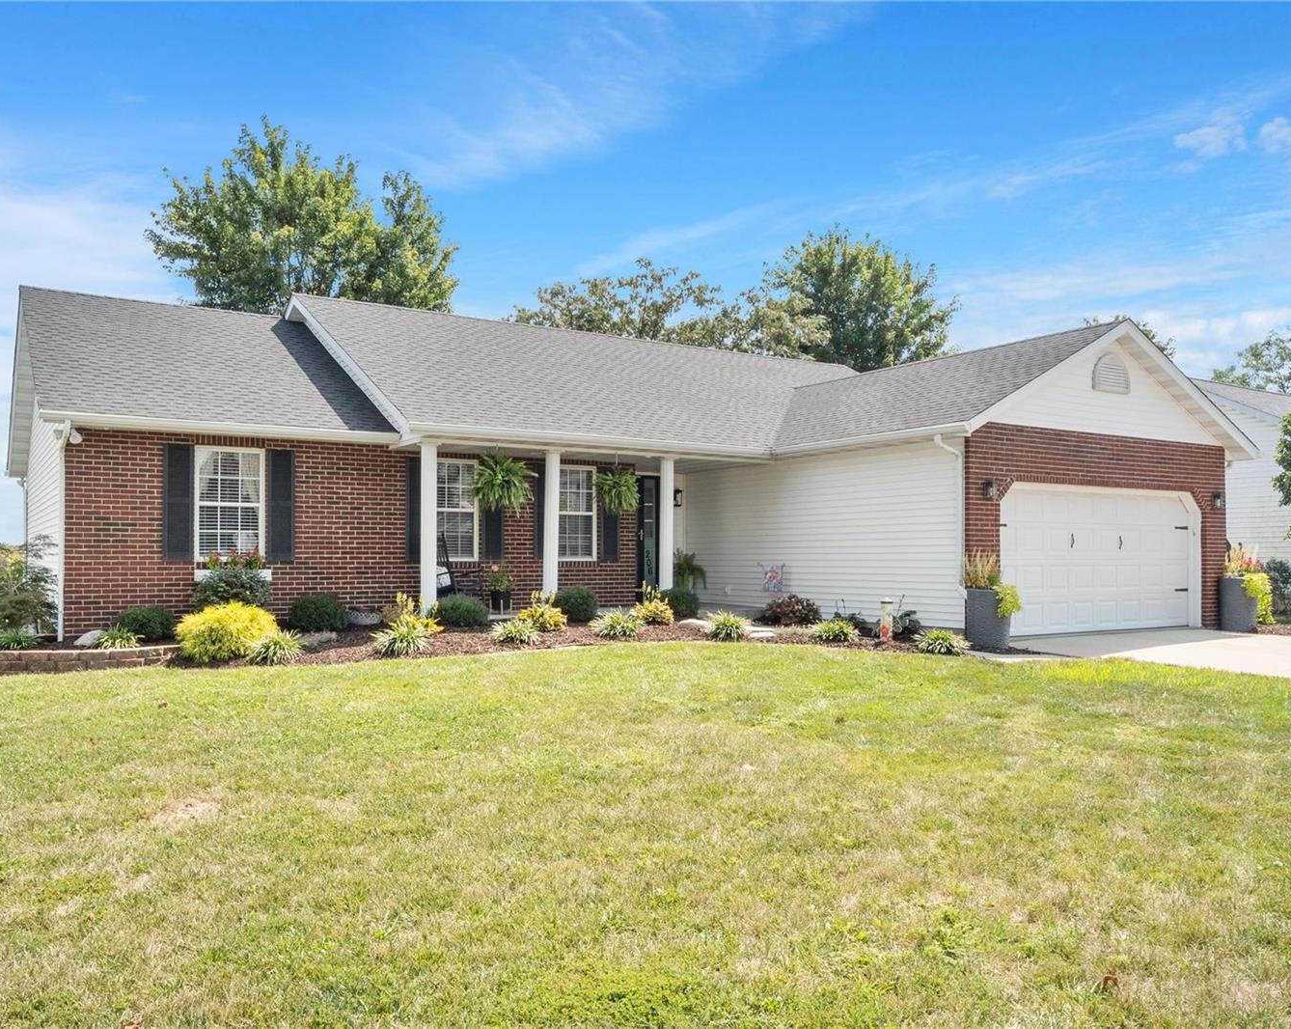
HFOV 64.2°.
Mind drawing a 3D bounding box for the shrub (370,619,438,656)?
[{"bbox_3d":[-2.694,1.349,11.407,0.680,0.360,0.650,0,-2,-13],"label":"shrub"}]

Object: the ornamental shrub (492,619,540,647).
[{"bbox_3d":[-1.576,1.418,12.505,0.580,0.270,0.570,0,-2,-7],"label":"ornamental shrub"}]

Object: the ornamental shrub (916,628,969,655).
[{"bbox_3d":[3.583,1.506,12.406,0.640,0.300,0.620,-1,-2,16],"label":"ornamental shrub"}]

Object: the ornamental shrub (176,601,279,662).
[{"bbox_3d":[-4.611,1.283,11.336,1.060,0.639,1.000,1,-3,-22],"label":"ornamental shrub"}]

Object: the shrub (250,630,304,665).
[{"bbox_3d":[-3.886,1.404,10.842,0.530,0.355,0.520,1,-3,-20],"label":"shrub"}]

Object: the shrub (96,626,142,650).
[{"bbox_3d":[-6.039,1.377,11.805,0.520,0.260,0.520,1,-3,-27],"label":"shrub"}]

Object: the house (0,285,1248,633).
[{"bbox_3d":[-1.191,-0.936,18.737,17.230,5.720,15.400,1,-3,-34],"label":"house"}]

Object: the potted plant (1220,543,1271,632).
[{"bbox_3d":[9.488,1.155,16.270,0.700,1.395,0.620,2,-3,-33],"label":"potted plant"}]

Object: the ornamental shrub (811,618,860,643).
[{"bbox_3d":[2.437,1.491,13.193,0.610,0.322,0.580,0,-2,10],"label":"ornamental shrub"}]

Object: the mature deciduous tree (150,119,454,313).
[{"bbox_3d":[-10.340,-4.715,31.006,9.400,14.385,9.200,1,-2,-19],"label":"mature deciduous tree"}]

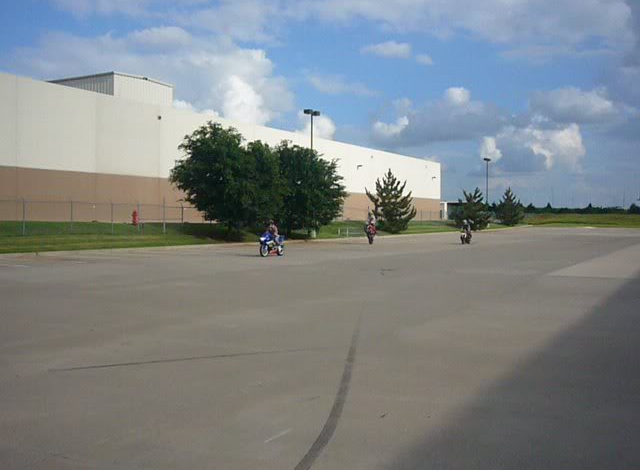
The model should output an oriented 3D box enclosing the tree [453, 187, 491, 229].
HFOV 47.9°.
[{"bbox_3d":[17.648,-3.029,84.000,4.300,4.900,4.400,0,2,0],"label":"tree"}]

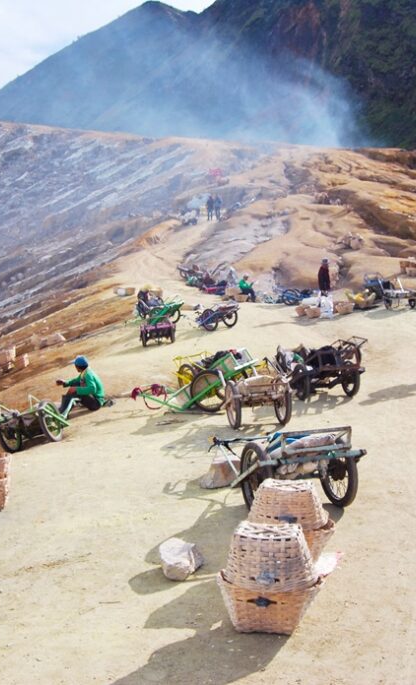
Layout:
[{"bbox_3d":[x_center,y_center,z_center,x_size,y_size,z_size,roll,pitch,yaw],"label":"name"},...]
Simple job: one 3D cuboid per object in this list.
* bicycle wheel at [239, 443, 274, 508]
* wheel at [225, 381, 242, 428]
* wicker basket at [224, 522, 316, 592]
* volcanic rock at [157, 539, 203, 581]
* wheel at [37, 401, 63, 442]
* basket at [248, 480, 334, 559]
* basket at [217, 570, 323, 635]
[{"bbox_3d":[0.385,1.085,6.060,0.085,0.570,0.570,-4,10,-18],"label":"bicycle wheel"},{"bbox_3d":[0.300,0.735,8.950,0.085,0.570,0.570,-5,10,-10],"label":"wheel"},{"bbox_3d":[0.345,1.232,4.481,0.530,0.290,0.400,1,9,6],"label":"wicker basket"},{"bbox_3d":[-0.175,1.449,5.130,0.300,0.220,0.260,1,9,6],"label":"volcanic rock"},{"bbox_3d":[-2.070,1.050,10.200,0.085,0.570,0.570,-15,16,-36],"label":"wheel"},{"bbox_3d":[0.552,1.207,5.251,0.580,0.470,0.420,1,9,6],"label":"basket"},{"bbox_3d":[0.350,1.503,4.523,0.600,0.300,0.430,1,9,6],"label":"basket"}]

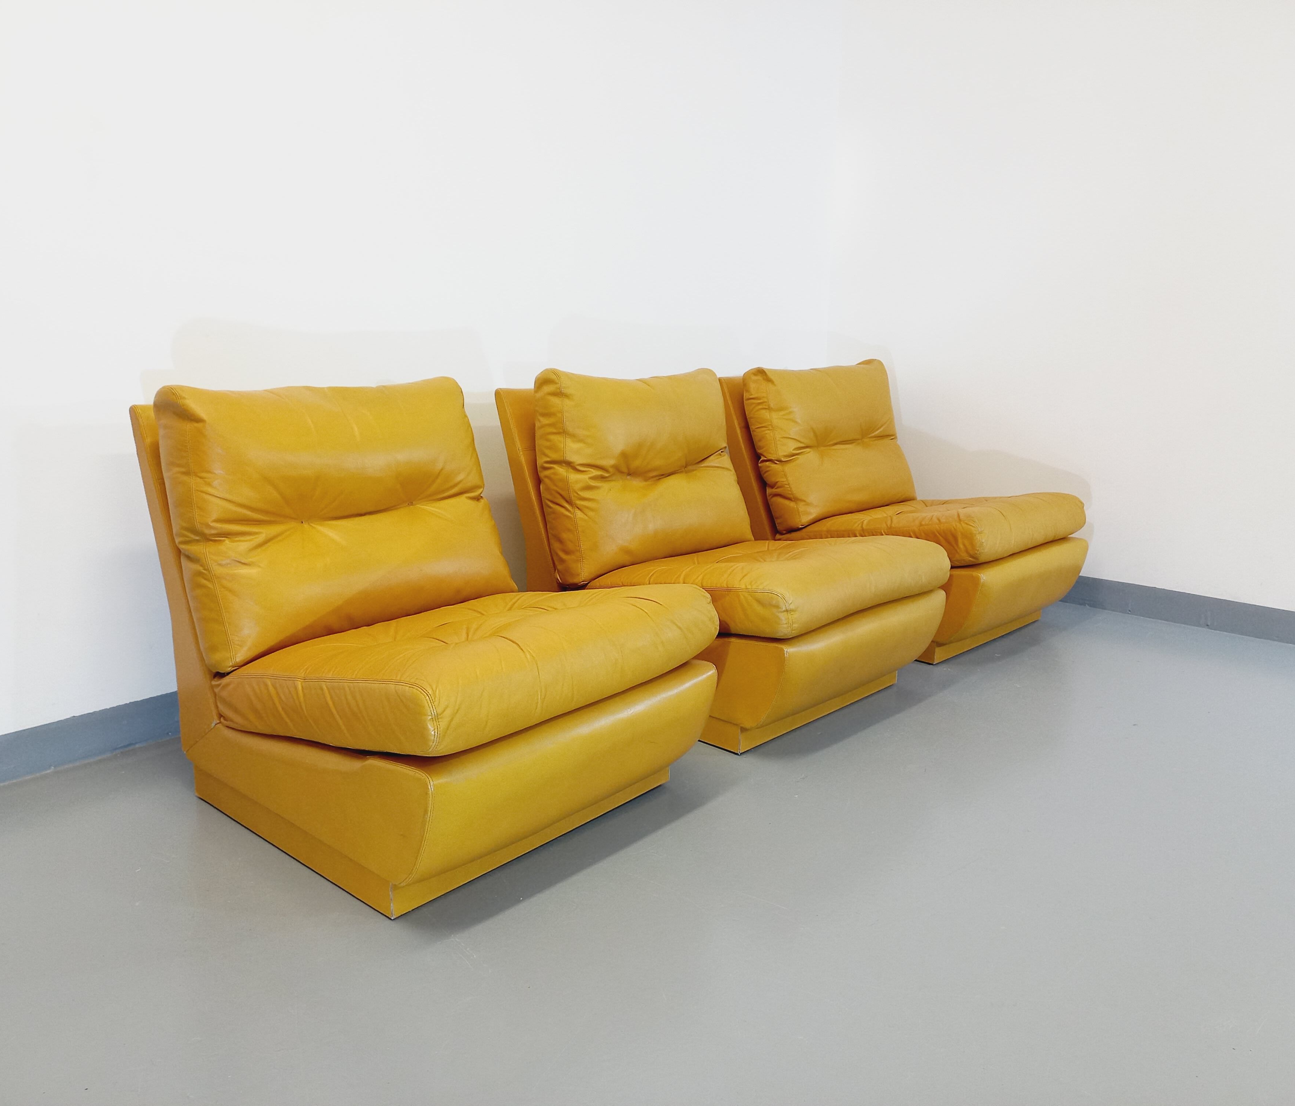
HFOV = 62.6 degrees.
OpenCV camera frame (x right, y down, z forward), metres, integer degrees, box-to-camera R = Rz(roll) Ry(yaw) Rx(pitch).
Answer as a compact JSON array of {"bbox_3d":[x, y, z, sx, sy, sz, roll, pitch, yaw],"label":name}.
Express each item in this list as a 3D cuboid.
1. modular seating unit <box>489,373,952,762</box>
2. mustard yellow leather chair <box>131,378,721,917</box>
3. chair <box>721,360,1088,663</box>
[{"bbox_3d":[0.178,-0.048,2.575,0.884,0.757,0.658,12,17,41],"label":"modular seating unit"},{"bbox_3d":[-0.405,0.078,1.952,0.884,0.757,0.658,12,16,40],"label":"mustard yellow leather chair"},{"bbox_3d":[0.764,-0.172,3.191,0.884,0.757,0.658,13,17,43],"label":"chair"}]

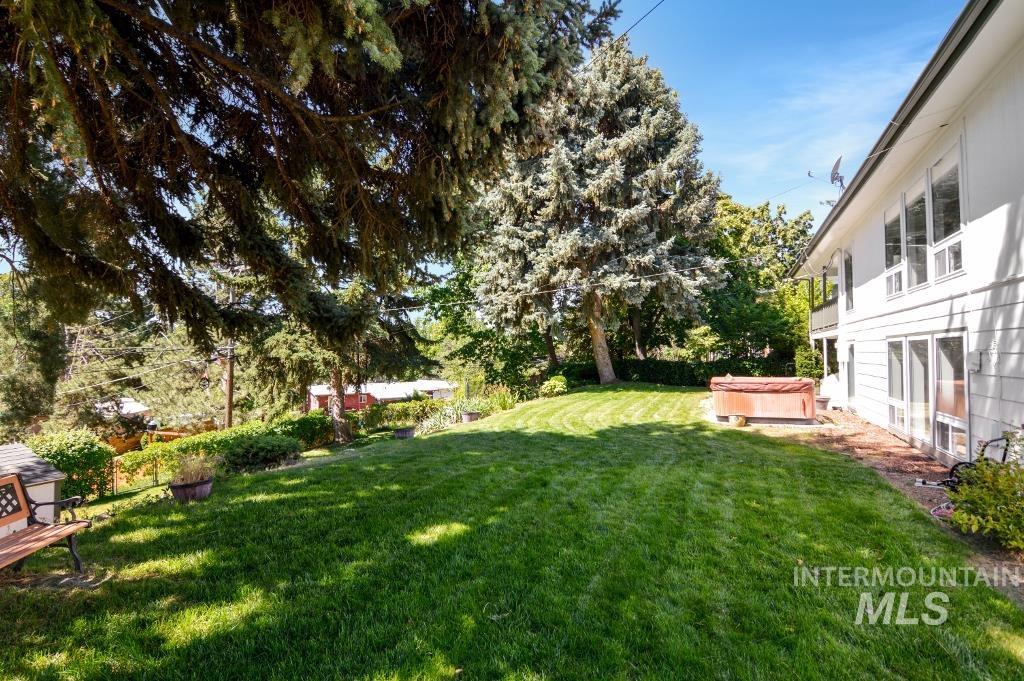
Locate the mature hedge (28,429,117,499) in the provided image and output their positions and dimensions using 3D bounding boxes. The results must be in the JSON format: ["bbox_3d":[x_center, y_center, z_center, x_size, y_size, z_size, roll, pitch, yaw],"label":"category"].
[{"bbox_3d":[-12.400,3.470,12.850,1.400,2.000,1.800,0,-1,26],"label":"mature hedge"}]

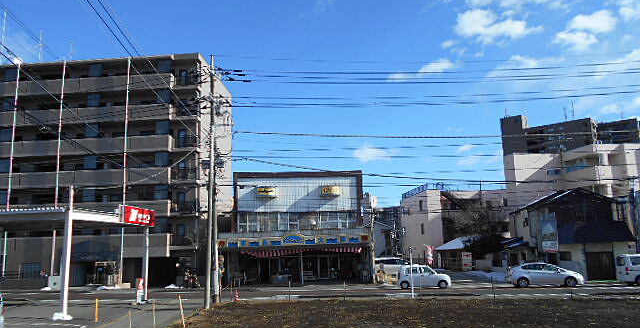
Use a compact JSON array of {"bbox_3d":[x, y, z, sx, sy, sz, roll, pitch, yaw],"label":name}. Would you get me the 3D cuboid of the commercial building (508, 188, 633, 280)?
[{"bbox_3d":[18.644,5.307,36.446,7.000,6.500,5.800,-2,-9,5],"label":"commercial building"}]

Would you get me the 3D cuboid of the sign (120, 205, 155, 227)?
[{"bbox_3d":[-10.459,3.054,27.873,0.350,1.000,3.700,-2,-9,5],"label":"sign"}]

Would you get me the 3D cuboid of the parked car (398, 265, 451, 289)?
[{"bbox_3d":[6.779,7.366,31.573,3.400,1.500,1.480,-2,-9,5],"label":"parked car"}]

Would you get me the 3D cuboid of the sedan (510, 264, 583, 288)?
[{"bbox_3d":[14.143,7.036,30.674,4.500,1.490,1.750,-2,-9,5],"label":"sedan"}]

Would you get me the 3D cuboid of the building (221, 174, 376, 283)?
[{"bbox_3d":[-1.444,5.387,40.025,11.300,8.500,10.000,-2,-9,5],"label":"building"}]

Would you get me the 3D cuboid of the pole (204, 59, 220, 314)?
[{"bbox_3d":[-5.695,0.695,25.236,0.380,13.300,0.380,-2,-9,5],"label":"pole"}]

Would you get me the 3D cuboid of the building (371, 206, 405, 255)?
[{"bbox_3d":[18.239,17.009,126.802,12.000,12.000,10.000,-2,-9,5],"label":"building"}]

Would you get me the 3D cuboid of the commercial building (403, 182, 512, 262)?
[{"bbox_3d":[17.650,8.193,64.096,10.200,9.600,12.400,-1,-9,-4],"label":"commercial building"}]

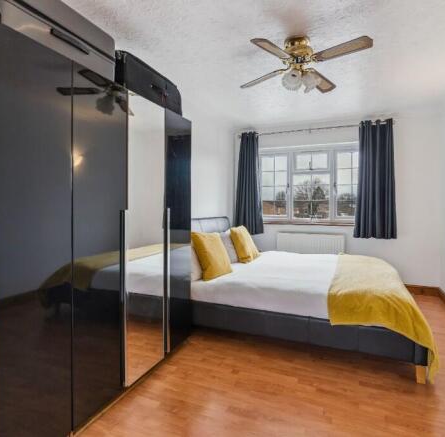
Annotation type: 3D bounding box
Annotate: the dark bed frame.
[{"bbox_3d":[0.711,0.557,3.219,2.140,1.050,1.620,1,3,23],"label":"dark bed frame"}]

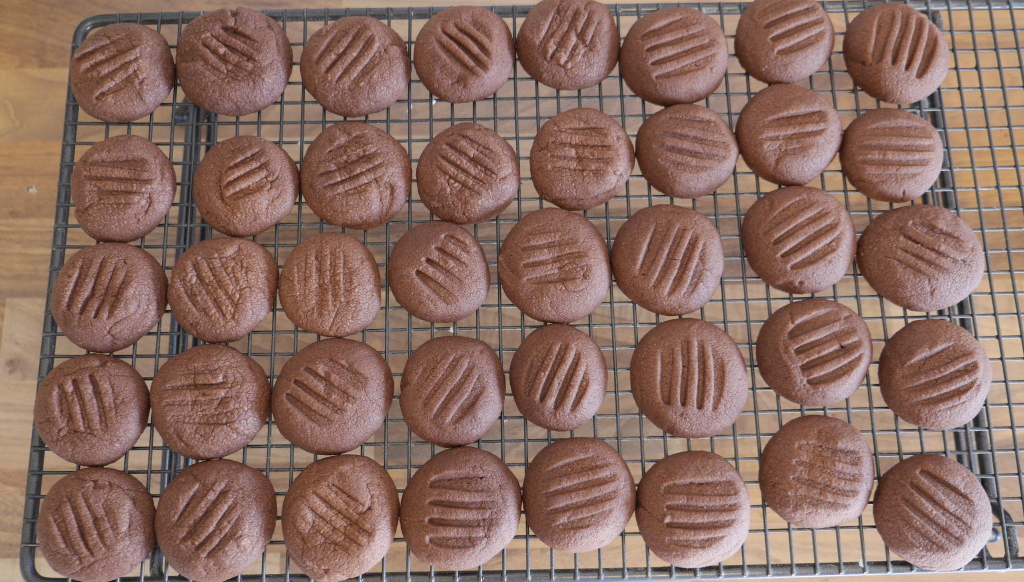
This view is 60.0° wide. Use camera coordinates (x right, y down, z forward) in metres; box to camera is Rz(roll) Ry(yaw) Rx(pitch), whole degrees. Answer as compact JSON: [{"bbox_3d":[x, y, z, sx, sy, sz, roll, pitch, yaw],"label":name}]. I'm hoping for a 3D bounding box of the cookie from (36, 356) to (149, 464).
[{"bbox_3d":[-0.178,0.050,0.376,0.048,0.015,0.048,-1,77,0],"label":"cookie"}]

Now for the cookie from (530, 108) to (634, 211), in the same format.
[{"bbox_3d":[0.032,-0.061,0.404,0.048,0.014,0.049,-1,77,-1],"label":"cookie"}]

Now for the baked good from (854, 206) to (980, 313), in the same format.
[{"bbox_3d":[0.185,-0.016,0.400,0.057,0.015,0.050,-1,77,-1],"label":"baked good"}]

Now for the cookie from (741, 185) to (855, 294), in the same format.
[{"bbox_3d":[0.129,-0.024,0.402,0.051,0.015,0.050,-1,77,-1],"label":"cookie"}]

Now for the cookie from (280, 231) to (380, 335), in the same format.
[{"bbox_3d":[-0.080,-0.004,0.390,0.045,0.014,0.047,-1,77,-1],"label":"cookie"}]

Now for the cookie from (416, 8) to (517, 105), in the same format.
[{"bbox_3d":[-0.023,-0.111,0.414,0.048,0.015,0.049,-1,77,0],"label":"cookie"}]

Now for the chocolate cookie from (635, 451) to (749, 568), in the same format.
[{"bbox_3d":[0.075,0.091,0.369,0.047,0.014,0.047,-1,77,-1],"label":"chocolate cookie"}]

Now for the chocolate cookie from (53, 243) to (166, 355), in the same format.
[{"bbox_3d":[-0.177,0.002,0.387,0.050,0.014,0.050,-1,77,-1],"label":"chocolate cookie"}]

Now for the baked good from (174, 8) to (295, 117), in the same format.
[{"bbox_3d":[-0.129,-0.107,0.413,0.054,0.015,0.055,-1,77,0],"label":"baked good"}]

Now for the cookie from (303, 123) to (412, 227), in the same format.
[{"bbox_3d":[-0.072,-0.054,0.407,0.050,0.015,0.052,-1,77,-1],"label":"cookie"}]

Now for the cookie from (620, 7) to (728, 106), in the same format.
[{"bbox_3d":[0.077,-0.111,0.416,0.050,0.014,0.049,-1,77,-1],"label":"cookie"}]

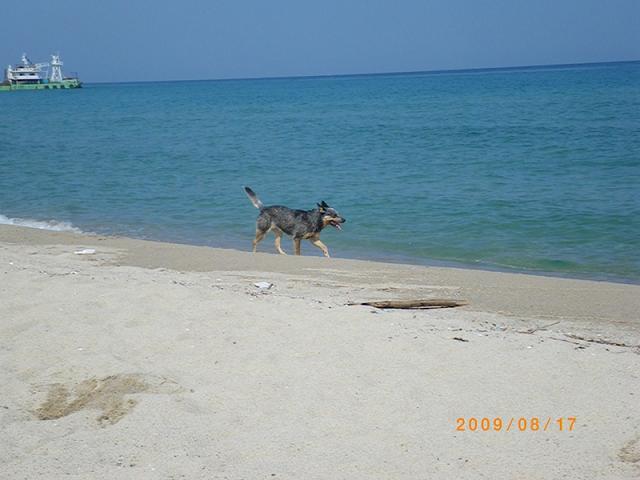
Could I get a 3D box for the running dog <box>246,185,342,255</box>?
[{"bbox_3d":[-0.240,-0.162,13.200,0.950,0.670,0.230,0,7,20],"label":"running dog"}]

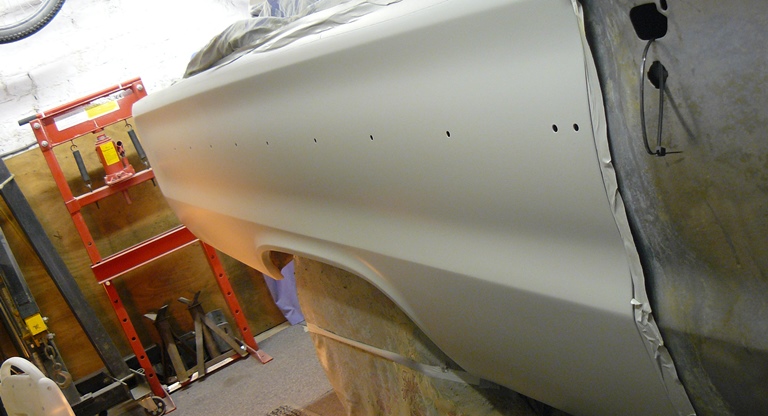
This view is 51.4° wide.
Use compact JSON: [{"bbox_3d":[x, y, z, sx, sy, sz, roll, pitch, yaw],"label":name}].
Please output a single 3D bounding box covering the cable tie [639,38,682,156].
[{"bbox_3d":[0.254,-0.098,0.746,0.052,0.115,0.013,-27,15,-25],"label":"cable tie"}]

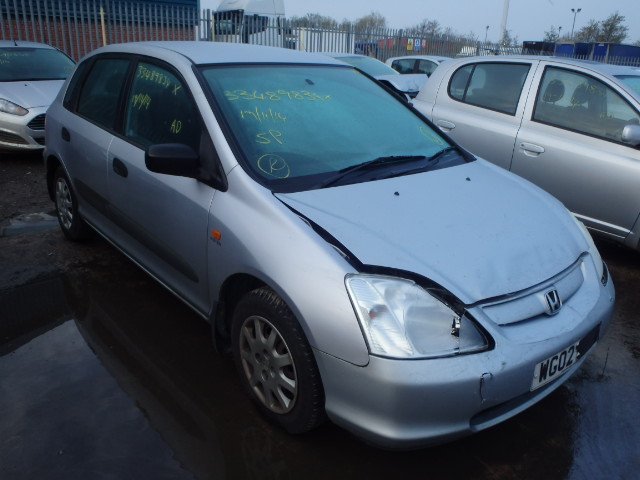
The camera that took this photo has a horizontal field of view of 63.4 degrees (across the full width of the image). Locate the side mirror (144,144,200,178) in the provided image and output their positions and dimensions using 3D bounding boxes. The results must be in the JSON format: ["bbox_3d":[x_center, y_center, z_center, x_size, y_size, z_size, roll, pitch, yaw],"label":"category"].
[{"bbox_3d":[-0.629,-0.337,2.194,0.230,0.150,0.140,-14,26,-39],"label":"side mirror"}]

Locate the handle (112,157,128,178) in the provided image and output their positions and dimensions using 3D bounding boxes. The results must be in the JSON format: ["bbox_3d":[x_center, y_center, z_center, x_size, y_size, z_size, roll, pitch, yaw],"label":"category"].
[{"bbox_3d":[-1.083,-0.391,2.796,0.050,0.085,0.200,-14,26,-39],"label":"handle"}]

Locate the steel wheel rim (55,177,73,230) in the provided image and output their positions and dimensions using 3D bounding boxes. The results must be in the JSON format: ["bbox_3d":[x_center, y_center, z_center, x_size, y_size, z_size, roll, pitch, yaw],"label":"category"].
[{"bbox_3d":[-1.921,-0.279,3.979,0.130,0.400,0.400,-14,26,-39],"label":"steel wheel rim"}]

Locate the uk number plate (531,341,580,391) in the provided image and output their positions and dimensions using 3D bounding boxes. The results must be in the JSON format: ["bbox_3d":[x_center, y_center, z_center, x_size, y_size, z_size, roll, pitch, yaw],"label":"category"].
[{"bbox_3d":[0.862,0.441,1.868,0.370,0.112,0.030,-14,26,-39],"label":"uk number plate"}]

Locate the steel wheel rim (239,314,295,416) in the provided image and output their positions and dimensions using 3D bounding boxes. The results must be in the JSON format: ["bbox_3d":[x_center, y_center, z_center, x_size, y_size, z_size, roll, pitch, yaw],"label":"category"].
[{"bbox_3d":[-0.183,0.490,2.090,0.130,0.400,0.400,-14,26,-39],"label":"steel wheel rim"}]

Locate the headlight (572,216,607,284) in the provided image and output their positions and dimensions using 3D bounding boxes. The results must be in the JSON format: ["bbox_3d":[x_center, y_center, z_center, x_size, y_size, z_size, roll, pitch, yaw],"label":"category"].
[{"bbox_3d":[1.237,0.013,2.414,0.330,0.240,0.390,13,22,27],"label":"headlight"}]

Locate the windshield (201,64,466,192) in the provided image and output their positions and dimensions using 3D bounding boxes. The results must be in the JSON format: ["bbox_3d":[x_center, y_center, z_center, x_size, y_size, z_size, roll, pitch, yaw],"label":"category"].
[{"bbox_3d":[0.073,-0.663,2.644,1.380,0.180,0.950,-14,53,-39],"label":"windshield"}]

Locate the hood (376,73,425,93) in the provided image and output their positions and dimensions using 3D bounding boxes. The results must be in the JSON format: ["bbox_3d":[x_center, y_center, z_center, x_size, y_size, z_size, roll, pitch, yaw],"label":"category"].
[{"bbox_3d":[1.704,-3.436,11.344,0.850,0.280,1.350,34,34,33],"label":"hood"}]

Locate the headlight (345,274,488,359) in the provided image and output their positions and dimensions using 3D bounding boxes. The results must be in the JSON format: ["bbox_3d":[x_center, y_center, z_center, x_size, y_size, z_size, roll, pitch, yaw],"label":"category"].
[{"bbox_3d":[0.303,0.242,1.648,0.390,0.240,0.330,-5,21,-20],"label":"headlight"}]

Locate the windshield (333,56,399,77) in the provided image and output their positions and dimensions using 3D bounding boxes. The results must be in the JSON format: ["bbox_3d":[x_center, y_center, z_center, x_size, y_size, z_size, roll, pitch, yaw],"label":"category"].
[{"bbox_3d":[1.111,-3.986,11.761,1.360,0.180,0.930,-17,55,-44],"label":"windshield"}]

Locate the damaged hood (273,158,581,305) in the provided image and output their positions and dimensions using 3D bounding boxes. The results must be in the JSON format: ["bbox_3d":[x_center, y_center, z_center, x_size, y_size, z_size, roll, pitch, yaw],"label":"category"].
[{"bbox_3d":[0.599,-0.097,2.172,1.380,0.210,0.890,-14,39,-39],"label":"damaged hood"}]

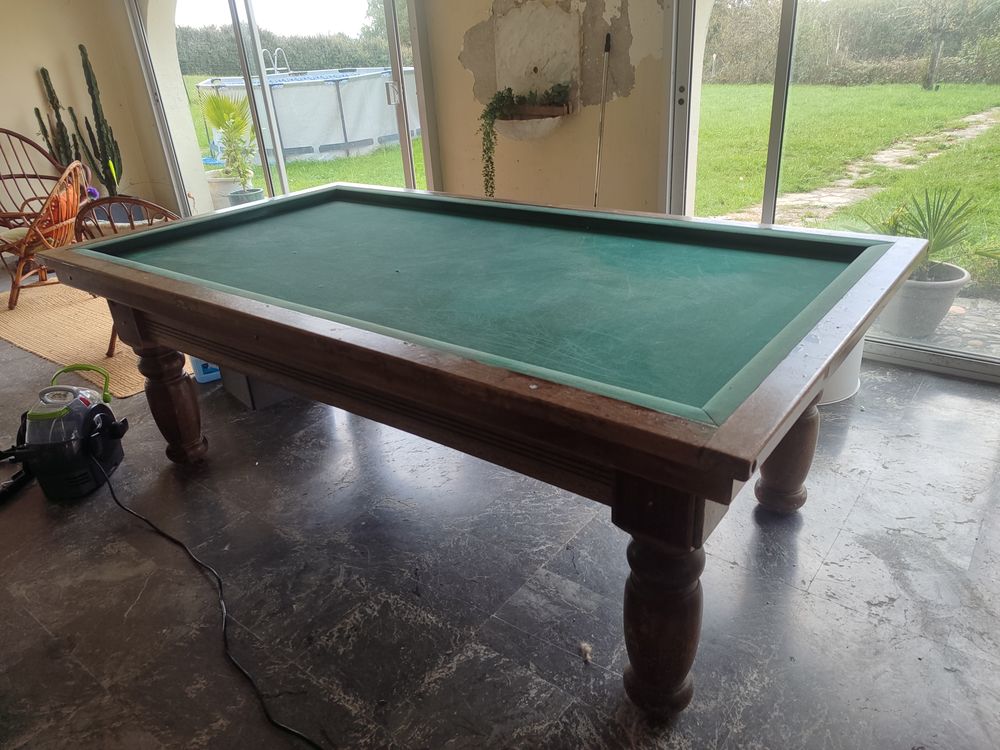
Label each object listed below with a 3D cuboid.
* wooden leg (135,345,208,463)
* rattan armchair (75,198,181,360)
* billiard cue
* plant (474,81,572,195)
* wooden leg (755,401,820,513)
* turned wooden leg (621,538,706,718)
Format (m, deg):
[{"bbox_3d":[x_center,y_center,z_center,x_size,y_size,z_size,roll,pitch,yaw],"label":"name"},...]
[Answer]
[{"bbox_3d":[-1.170,0.106,2.607,0.162,0.420,0.162,15,31,35],"label":"wooden leg"},{"bbox_3d":[-1.844,-0.607,3.794,0.620,0.770,0.620,-12,27,-17],"label":"rattan armchair"},{"bbox_3d":[0.474,-0.932,3.513,0.028,1.319,0.028,18,29,33],"label":"billiard cue"},{"bbox_3d":[0.122,-1.153,3.633,0.510,0.570,0.250,15,31,35],"label":"plant"},{"bbox_3d":[0.854,0.193,2.135,0.162,0.420,0.162,15,31,35],"label":"wooden leg"},{"bbox_3d":[0.340,0.514,1.532,0.162,0.420,0.162,-3,25,2],"label":"turned wooden leg"}]

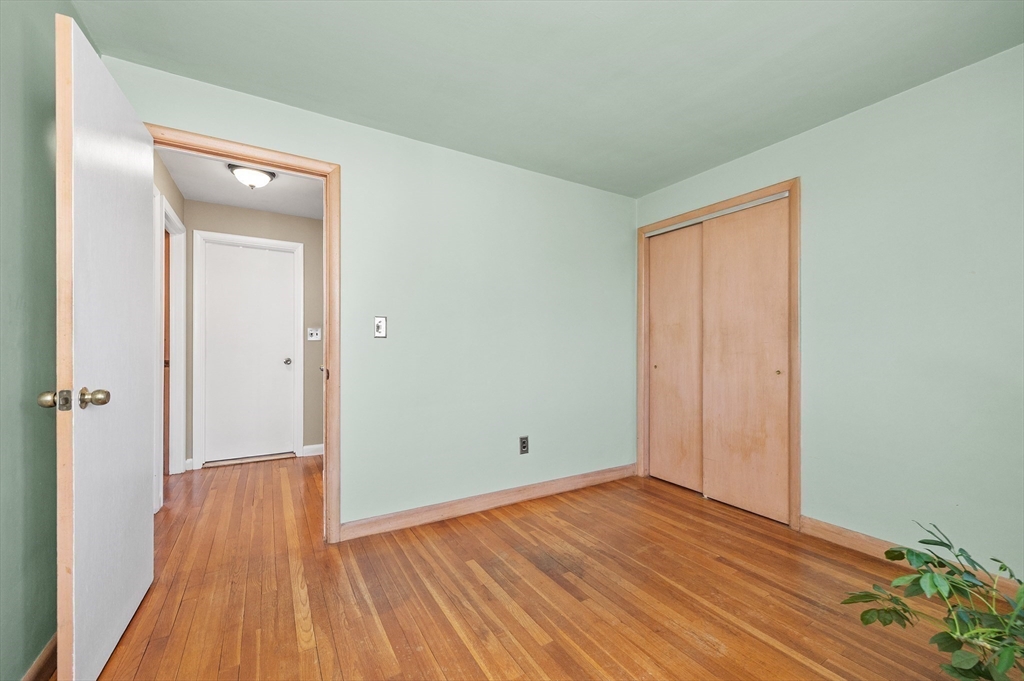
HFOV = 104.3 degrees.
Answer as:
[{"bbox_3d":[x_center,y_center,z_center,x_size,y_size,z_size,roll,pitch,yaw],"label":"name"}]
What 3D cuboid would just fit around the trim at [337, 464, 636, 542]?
[{"bbox_3d":[0.053,1.076,2.801,2.333,0.097,0.020,0,0,-30],"label":"trim"}]

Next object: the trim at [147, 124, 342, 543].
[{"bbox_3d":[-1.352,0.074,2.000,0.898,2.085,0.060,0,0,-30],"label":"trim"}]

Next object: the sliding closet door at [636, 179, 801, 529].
[{"bbox_3d":[1.404,0.086,2.861,0.060,2.068,1.202,0,0,-30],"label":"sliding closet door"}]

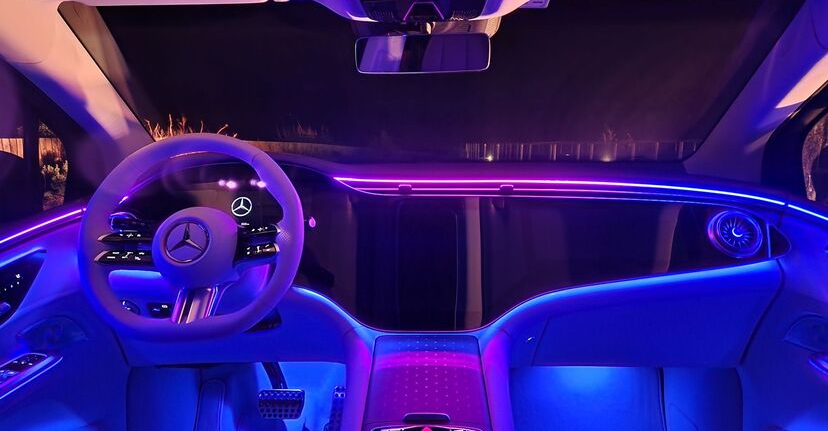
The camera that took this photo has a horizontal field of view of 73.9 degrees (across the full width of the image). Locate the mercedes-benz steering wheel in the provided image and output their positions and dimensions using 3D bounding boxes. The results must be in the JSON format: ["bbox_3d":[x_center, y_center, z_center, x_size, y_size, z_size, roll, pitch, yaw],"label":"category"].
[{"bbox_3d":[-0.373,0.033,0.944,0.372,0.360,0.100,0,-16,1],"label":"mercedes-benz steering wheel"}]

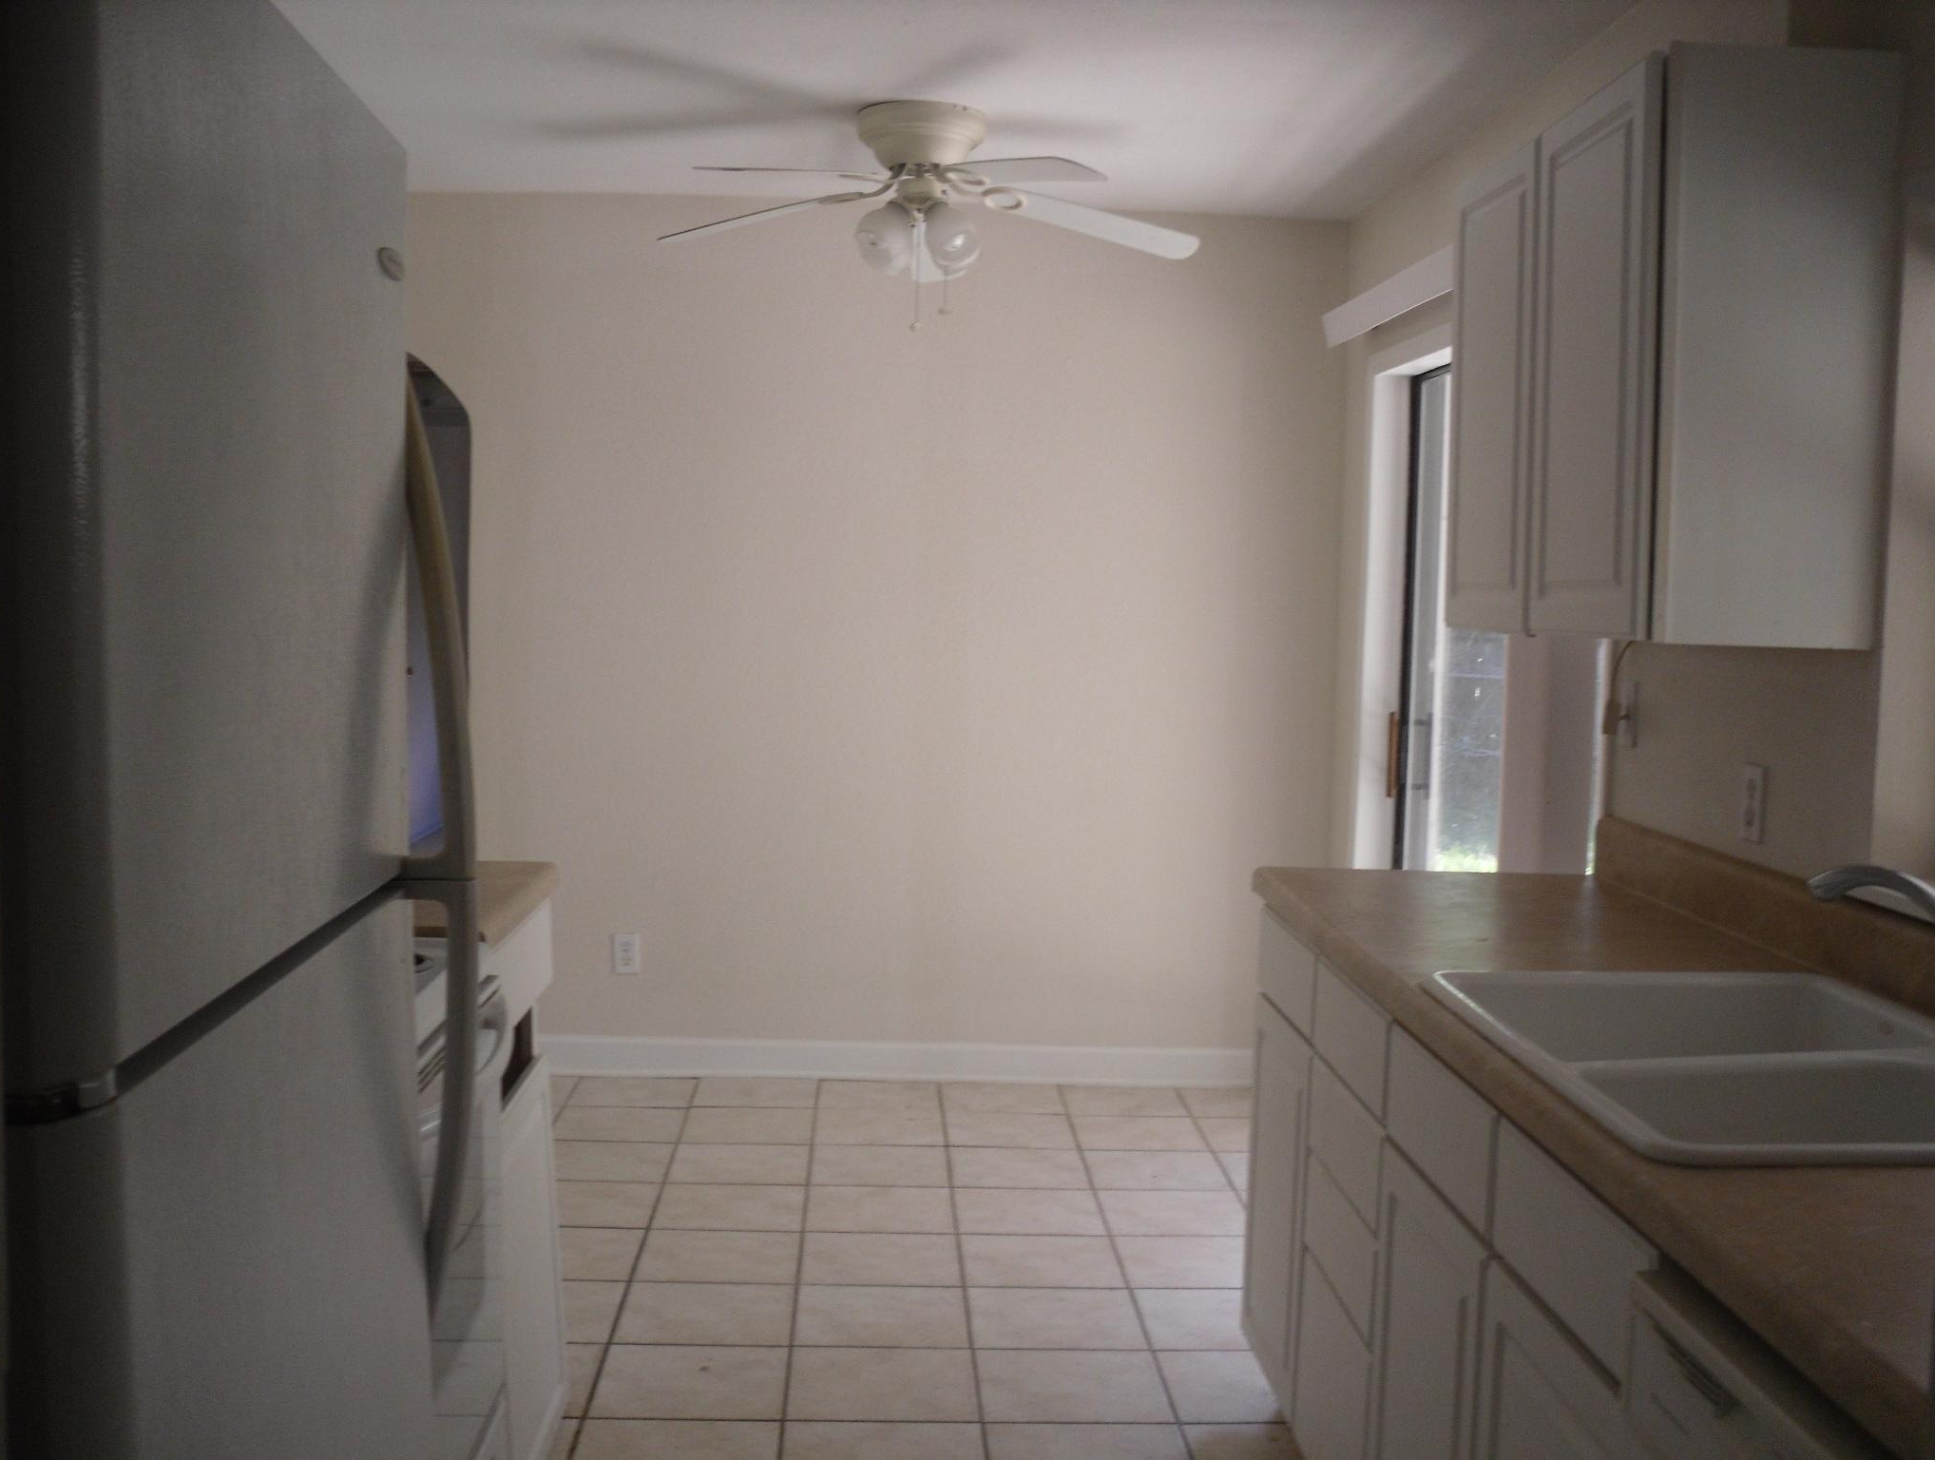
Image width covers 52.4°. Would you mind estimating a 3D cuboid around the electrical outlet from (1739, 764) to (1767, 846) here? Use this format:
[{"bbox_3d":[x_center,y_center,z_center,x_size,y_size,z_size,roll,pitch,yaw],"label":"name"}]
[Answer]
[{"bbox_3d":[1.153,0.109,2.905,0.010,0.115,0.073,1,4,-3],"label":"electrical outlet"}]

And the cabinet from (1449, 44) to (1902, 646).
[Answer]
[{"bbox_3d":[1.006,-0.518,2.916,0.335,0.764,0.775,1,4,-3],"label":"cabinet"}]

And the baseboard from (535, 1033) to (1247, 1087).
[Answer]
[{"bbox_3d":[-0.201,0.939,5.541,2.280,0.114,0.018,1,4,-3],"label":"baseboard"}]

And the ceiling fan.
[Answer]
[{"bbox_3d":[-0.088,-1.148,4.364,1.280,0.420,1.260,1,4,-3],"label":"ceiling fan"}]

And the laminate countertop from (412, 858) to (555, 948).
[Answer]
[{"bbox_3d":[-0.995,0.269,3.048,0.630,0.040,0.630,1,4,-3],"label":"laminate countertop"}]

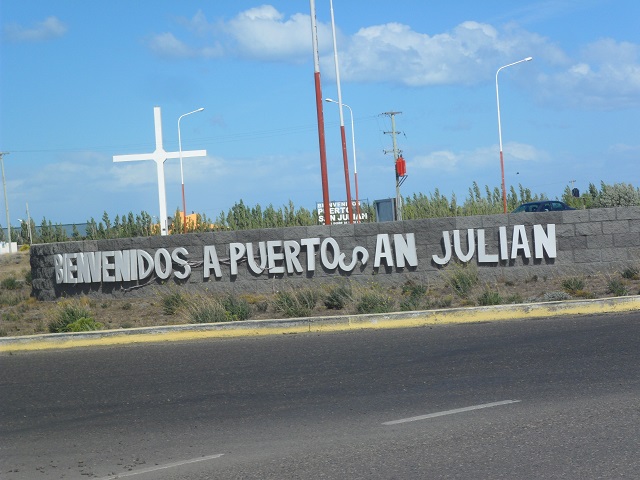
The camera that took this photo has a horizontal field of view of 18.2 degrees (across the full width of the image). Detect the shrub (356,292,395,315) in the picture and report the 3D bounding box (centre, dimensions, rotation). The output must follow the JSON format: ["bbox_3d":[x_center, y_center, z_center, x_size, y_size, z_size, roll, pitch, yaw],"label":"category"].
[{"bbox_3d":[0.781,0.894,28.100,0.524,0.300,0.481,-3,0,0],"label":"shrub"}]

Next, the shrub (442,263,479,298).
[{"bbox_3d":[2.041,0.588,29.000,0.512,0.507,0.444,-3,0,0],"label":"shrub"}]

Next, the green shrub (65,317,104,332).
[{"bbox_3d":[-3.255,1.168,27.600,0.542,0.214,0.498,-3,0,0],"label":"green shrub"}]

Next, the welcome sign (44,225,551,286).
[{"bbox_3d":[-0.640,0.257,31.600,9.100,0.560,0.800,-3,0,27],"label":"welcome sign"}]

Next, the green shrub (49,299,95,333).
[{"bbox_3d":[-3.460,1.051,27.800,0.628,0.459,0.576,-3,0,0],"label":"green shrub"}]

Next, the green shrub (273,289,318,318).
[{"bbox_3d":[-0.345,0.894,28.100,0.634,0.409,0.583,-3,0,0],"label":"green shrub"}]

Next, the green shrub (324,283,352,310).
[{"bbox_3d":[0.265,0.809,28.600,0.393,0.389,0.361,-3,0,0],"label":"green shrub"}]

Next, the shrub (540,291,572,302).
[{"bbox_3d":[3.376,0.806,28.500,0.448,0.166,0.411,-3,0,0],"label":"shrub"}]

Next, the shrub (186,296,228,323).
[{"bbox_3d":[-1.586,0.971,27.900,0.603,0.352,0.553,-3,0,0],"label":"shrub"}]

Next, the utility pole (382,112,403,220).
[{"bbox_3d":[5.300,-3.900,138.000,1.450,9.800,1.100,-3,0,0],"label":"utility pole"}]

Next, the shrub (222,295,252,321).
[{"bbox_3d":[-1.157,0.947,28.000,0.412,0.354,0.379,-3,0,0],"label":"shrub"}]

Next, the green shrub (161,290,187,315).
[{"bbox_3d":[-2.150,0.917,29.300,0.374,0.342,0.343,-3,0,0],"label":"green shrub"}]

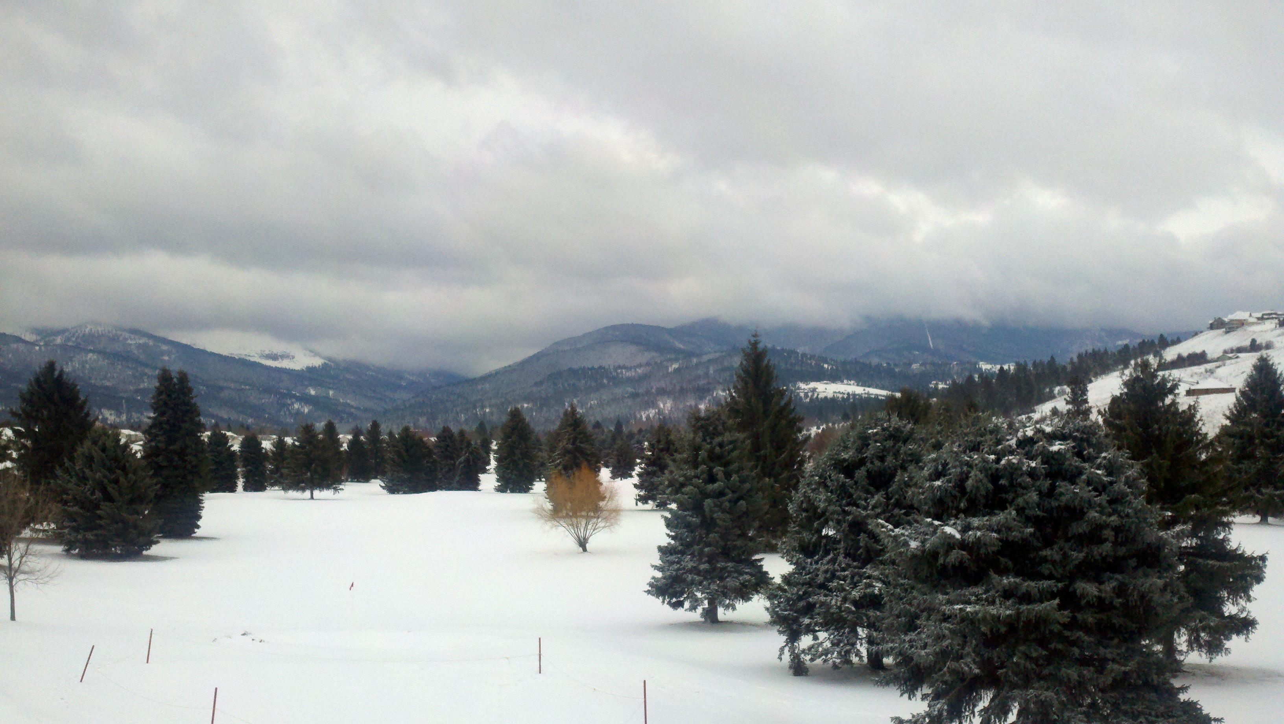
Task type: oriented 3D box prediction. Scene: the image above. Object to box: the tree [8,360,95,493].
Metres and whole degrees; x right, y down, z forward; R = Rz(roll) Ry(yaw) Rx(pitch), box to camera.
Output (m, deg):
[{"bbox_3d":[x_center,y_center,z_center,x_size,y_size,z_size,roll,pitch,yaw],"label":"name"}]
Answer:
[{"bbox_3d":[-39.462,5.547,86.802,6.106,11.309,6.106,1,-3,-24],"label":"tree"}]

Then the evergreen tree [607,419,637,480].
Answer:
[{"bbox_3d":[-3.202,13.335,196.989,4.740,9.120,4.740,0,-3,0],"label":"evergreen tree"}]

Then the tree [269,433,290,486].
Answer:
[{"bbox_3d":[-47.903,13.080,171.658,3.470,7.140,3.470,0,-3,0],"label":"tree"}]

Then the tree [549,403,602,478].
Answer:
[{"bbox_3d":[-5.134,7.507,99.836,4.819,8.593,4.819,0,-3,-3],"label":"tree"}]

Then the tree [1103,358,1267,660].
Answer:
[{"bbox_3d":[18.560,5.161,45.753,6.840,10.580,6.840,0,-3,0],"label":"tree"}]

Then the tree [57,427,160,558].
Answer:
[{"bbox_3d":[-33.988,8.206,82.734,6.560,8.140,6.560,0,-3,0],"label":"tree"}]

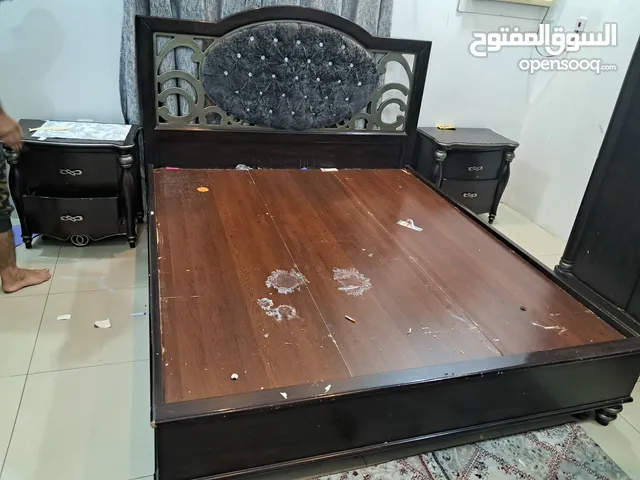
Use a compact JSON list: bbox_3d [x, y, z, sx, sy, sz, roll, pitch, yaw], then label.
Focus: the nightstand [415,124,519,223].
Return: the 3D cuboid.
[{"bbox_3d":[1.083,-0.501,3.937,0.650,0.650,0.470,-2,28,-17],"label":"nightstand"}]

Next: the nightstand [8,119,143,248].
[{"bbox_3d":[-1.433,-0.325,2.994,0.650,0.650,0.470,-1,27,-16],"label":"nightstand"}]

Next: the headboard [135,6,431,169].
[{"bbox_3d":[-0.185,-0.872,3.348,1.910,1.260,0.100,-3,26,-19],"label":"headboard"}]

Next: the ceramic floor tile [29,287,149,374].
[{"bbox_3d":[-1.001,0.401,2.382,0.600,0.010,0.600,-3,28,-19],"label":"ceramic floor tile"}]

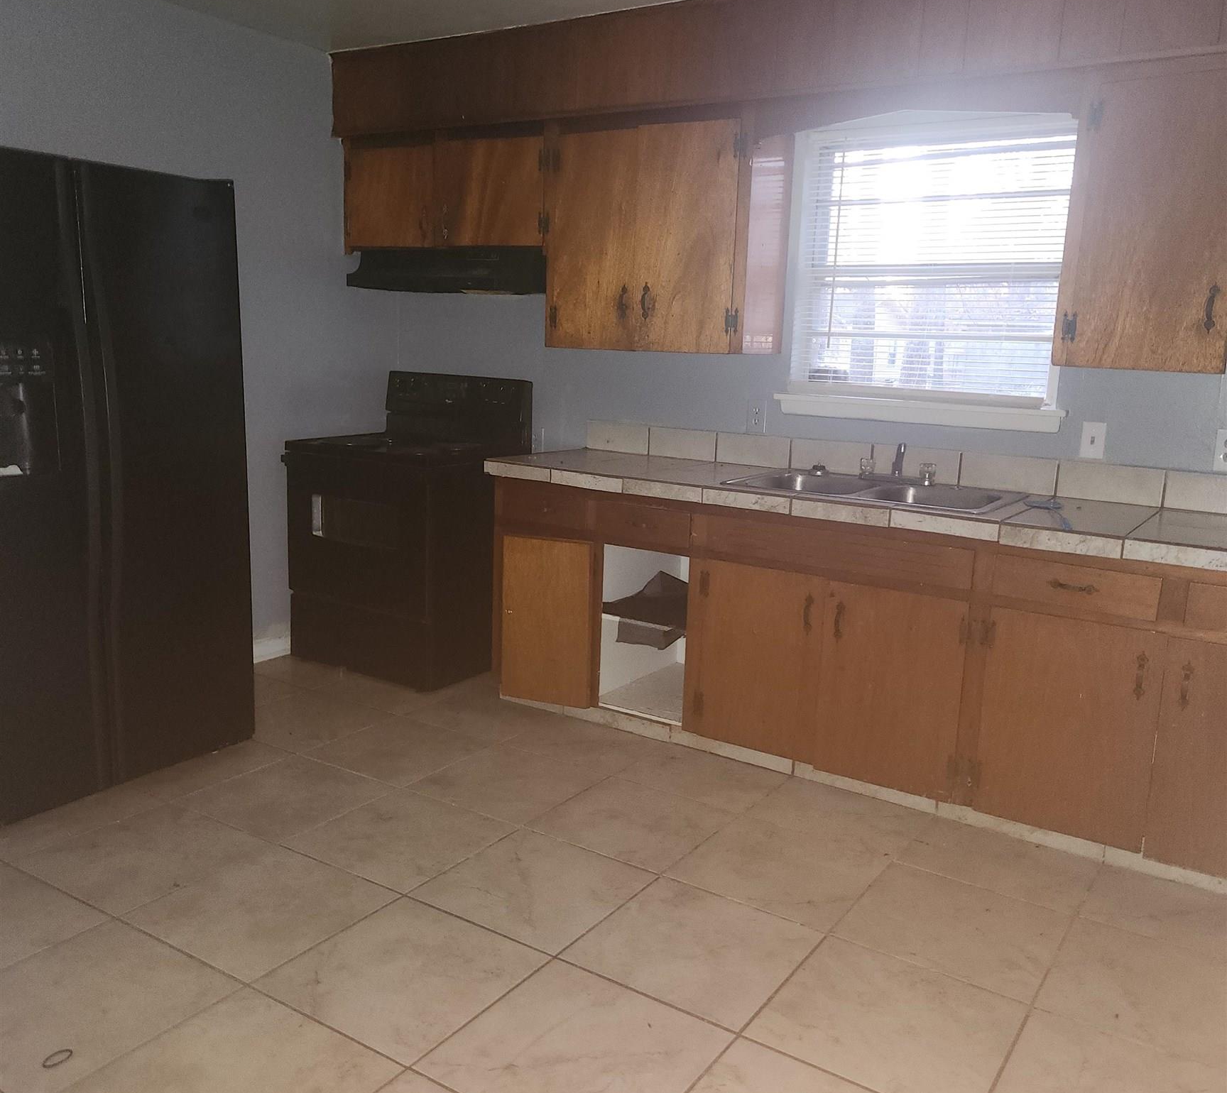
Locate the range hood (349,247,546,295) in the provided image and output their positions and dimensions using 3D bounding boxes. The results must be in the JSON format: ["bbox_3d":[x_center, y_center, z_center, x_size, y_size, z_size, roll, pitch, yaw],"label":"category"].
[{"bbox_3d":[-0.584,-1.080,4.287,0.918,0.151,0.398,9,13,33],"label":"range hood"}]

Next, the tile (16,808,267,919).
[{"bbox_3d":[-1.224,0.813,2.870,0.459,0.010,0.459,9,13,33],"label":"tile"}]

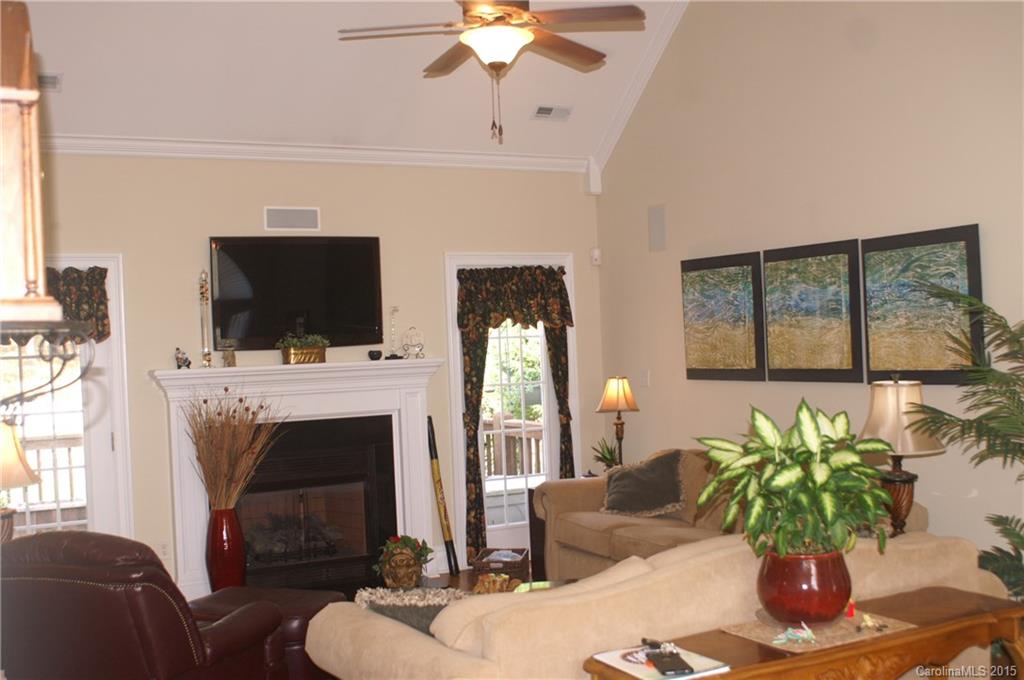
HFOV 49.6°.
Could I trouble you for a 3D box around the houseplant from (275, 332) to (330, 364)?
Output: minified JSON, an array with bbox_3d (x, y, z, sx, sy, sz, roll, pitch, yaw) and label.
[{"bbox_3d":[-1.293,0.056,6.869,0.320,0.190,0.170,-2,0,-26],"label":"houseplant"}]

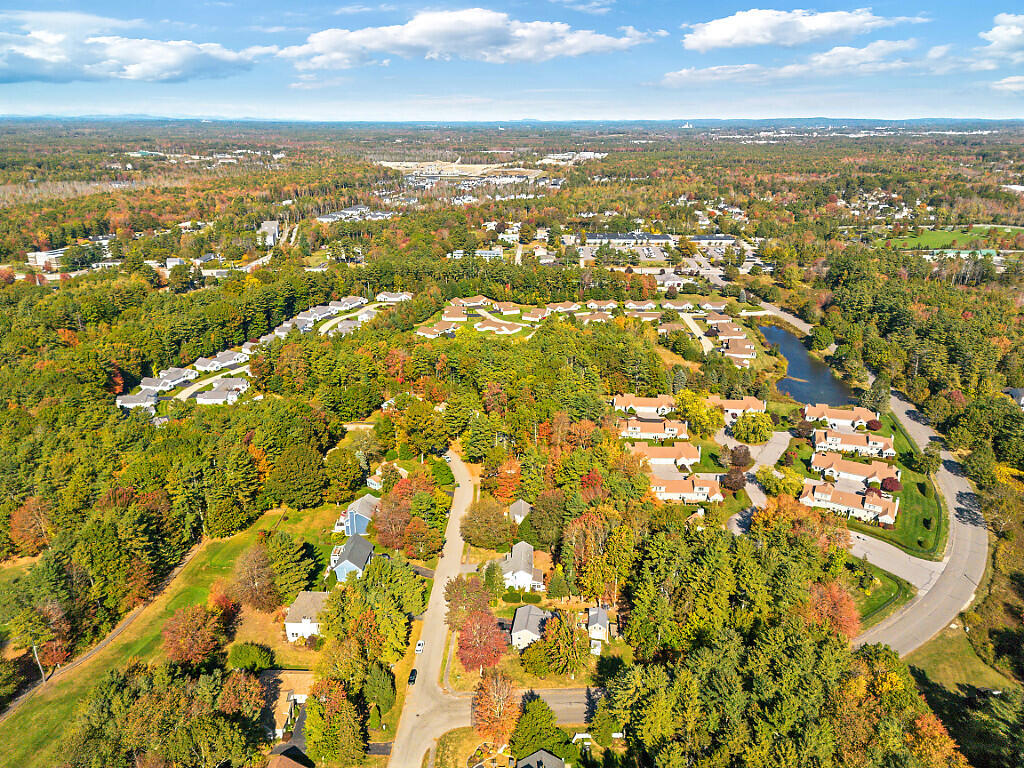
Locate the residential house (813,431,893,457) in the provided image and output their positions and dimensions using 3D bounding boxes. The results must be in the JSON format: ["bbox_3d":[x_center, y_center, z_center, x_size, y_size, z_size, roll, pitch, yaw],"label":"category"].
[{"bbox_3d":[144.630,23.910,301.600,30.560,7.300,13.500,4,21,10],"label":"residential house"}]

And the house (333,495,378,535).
[{"bbox_3d":[-51.800,44.110,240.330,10.500,8.500,13.000,2,21,7],"label":"house"}]

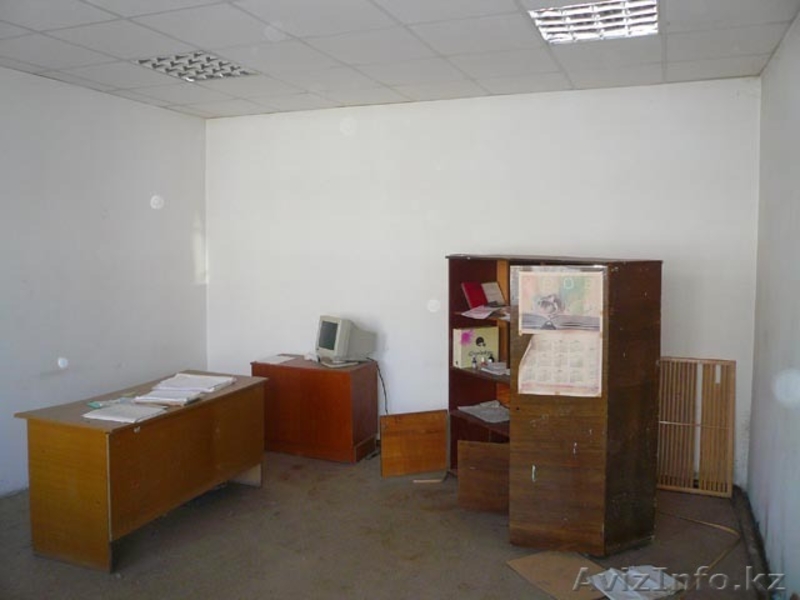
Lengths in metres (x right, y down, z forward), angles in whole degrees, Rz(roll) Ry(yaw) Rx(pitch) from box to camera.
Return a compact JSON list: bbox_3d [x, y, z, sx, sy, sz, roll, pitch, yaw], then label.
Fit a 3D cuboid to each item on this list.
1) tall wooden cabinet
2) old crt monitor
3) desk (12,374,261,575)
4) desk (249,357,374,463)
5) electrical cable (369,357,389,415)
[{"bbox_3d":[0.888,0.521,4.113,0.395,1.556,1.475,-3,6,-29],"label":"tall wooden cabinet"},{"bbox_3d":[-0.426,0.310,5.183,0.385,0.375,0.360,-3,6,-33],"label":"old crt monitor"},{"bbox_3d":[-1.487,0.944,3.962,0.687,0.736,1.310,2,6,24],"label":"desk"},{"bbox_3d":[-0.685,0.848,5.208,0.916,0.701,0.441,2,6,22],"label":"desk"},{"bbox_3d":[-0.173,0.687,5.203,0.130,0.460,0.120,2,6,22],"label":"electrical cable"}]

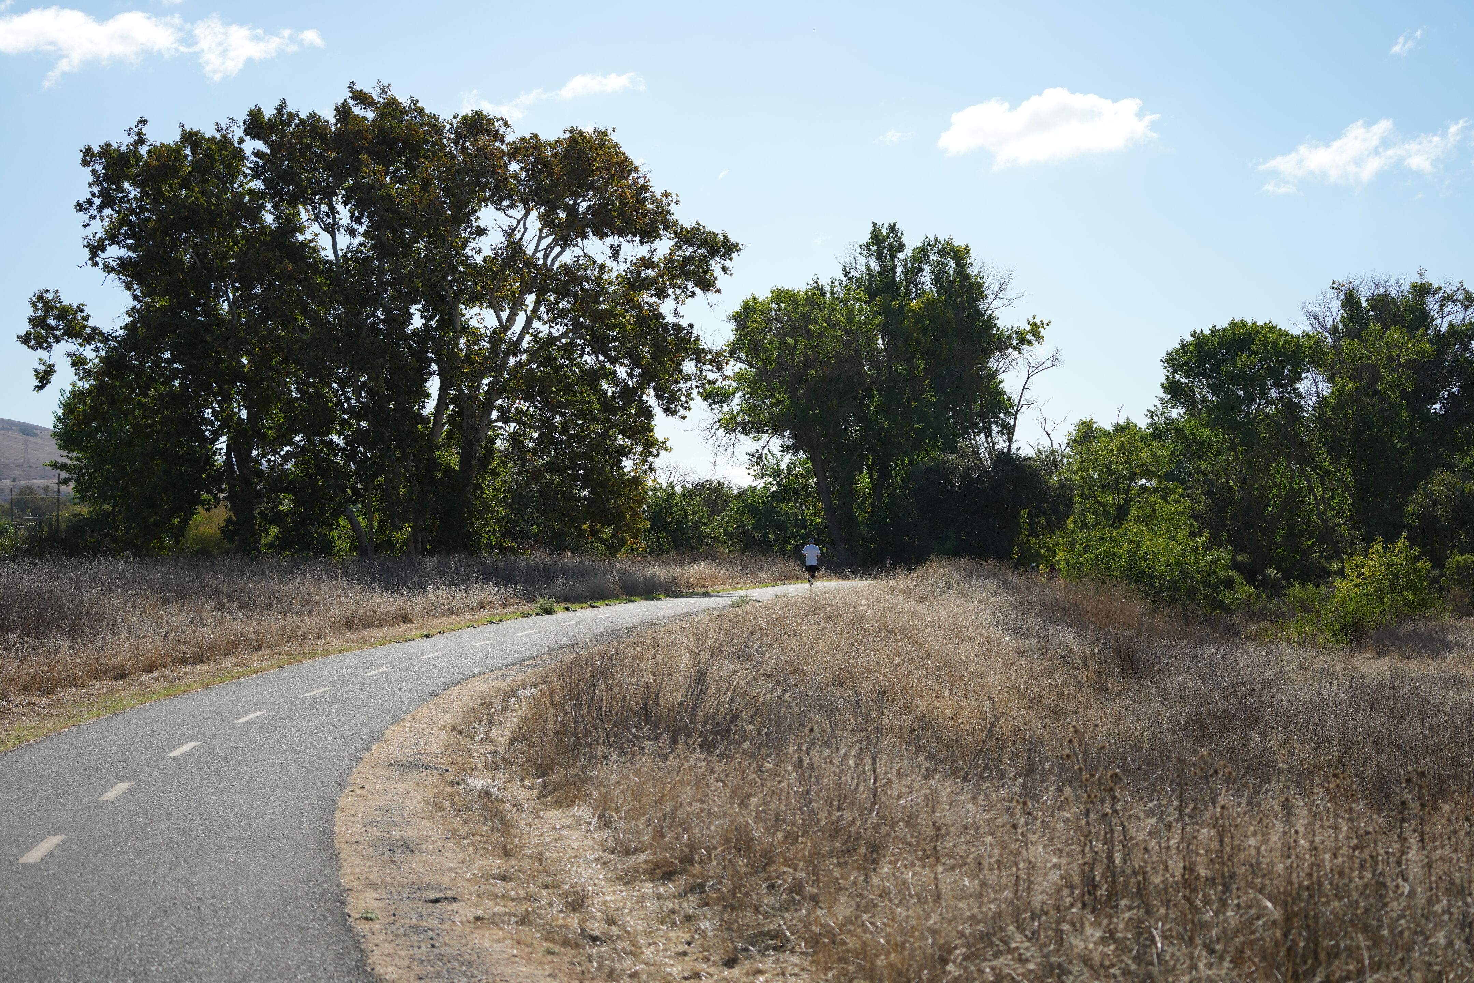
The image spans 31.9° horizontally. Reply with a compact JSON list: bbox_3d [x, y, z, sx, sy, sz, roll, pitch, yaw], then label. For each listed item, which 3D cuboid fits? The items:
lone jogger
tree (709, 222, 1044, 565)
[{"bbox_3d":[2.560,2.460,89.000,0.620,1.690,0.620,0,-1,11],"label":"lone jogger"},{"bbox_3d":[6.050,-4.200,112.000,14.400,15.000,12.500,0,-1,0],"label":"tree"}]

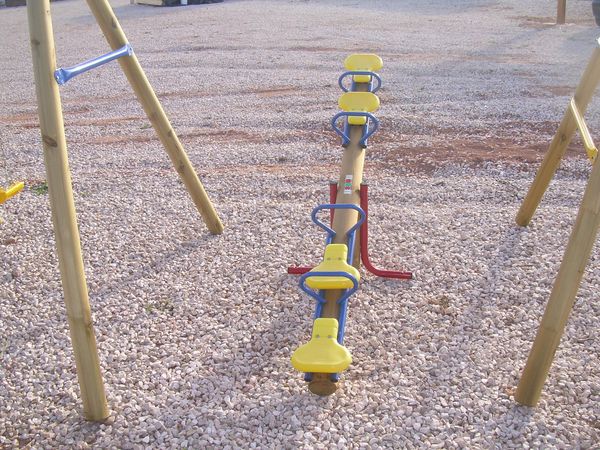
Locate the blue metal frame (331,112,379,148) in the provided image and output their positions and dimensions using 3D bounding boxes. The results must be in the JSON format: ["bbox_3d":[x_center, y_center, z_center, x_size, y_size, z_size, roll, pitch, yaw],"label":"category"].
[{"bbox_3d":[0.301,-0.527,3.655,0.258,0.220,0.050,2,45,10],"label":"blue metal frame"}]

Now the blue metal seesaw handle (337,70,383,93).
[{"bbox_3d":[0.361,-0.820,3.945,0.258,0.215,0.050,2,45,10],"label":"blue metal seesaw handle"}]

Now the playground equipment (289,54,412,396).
[{"bbox_3d":[0.251,-0.190,3.470,0.695,1.070,2.270,2,23,10],"label":"playground equipment"}]

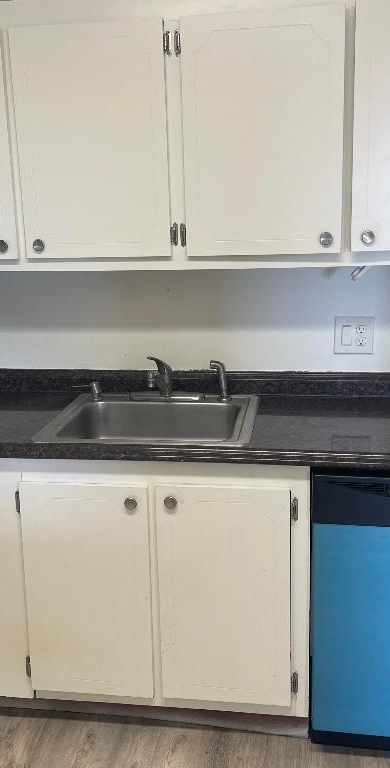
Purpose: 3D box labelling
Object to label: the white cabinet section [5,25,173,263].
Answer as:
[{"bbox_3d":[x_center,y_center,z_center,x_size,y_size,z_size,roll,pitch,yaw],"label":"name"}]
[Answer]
[{"bbox_3d":[-0.284,-0.741,2.406,0.465,0.667,0.288,1,14,8],"label":"white cabinet section"}]

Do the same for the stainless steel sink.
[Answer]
[{"bbox_3d":[-0.116,0.181,2.397,0.616,0.170,0.556,1,13,9],"label":"stainless steel sink"}]

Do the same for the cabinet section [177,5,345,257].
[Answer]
[{"bbox_3d":[0.213,-0.736,2.333,0.464,0.667,0.288,1,14,8],"label":"cabinet section"}]

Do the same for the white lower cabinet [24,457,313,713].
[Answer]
[{"bbox_3d":[-0.048,0.519,2.461,0.826,0.762,0.620,1,13,9],"label":"white lower cabinet"}]

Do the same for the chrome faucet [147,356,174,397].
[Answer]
[{"bbox_3d":[-0.112,-0.009,2.552,0.065,0.143,0.155,4,14,23],"label":"chrome faucet"}]

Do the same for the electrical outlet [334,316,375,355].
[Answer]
[{"bbox_3d":[0.527,-0.158,2.542,0.121,0.118,0.010,1,13,9],"label":"electrical outlet"}]

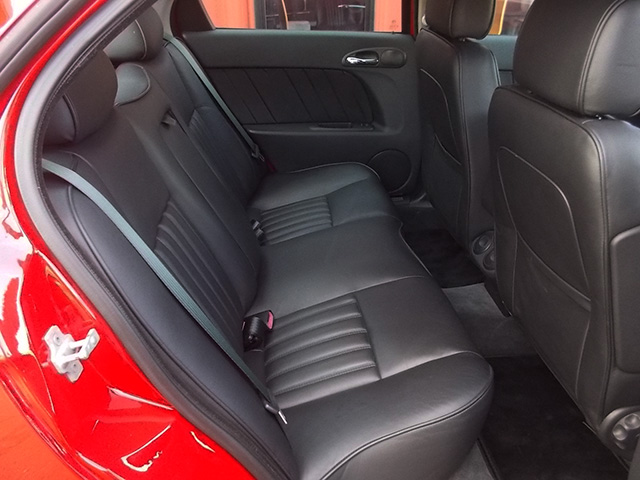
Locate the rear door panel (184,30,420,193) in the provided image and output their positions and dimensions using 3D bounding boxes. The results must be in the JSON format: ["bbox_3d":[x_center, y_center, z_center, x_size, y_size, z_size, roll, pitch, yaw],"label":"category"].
[{"bbox_3d":[-0.038,-0.459,2.090,0.900,0.660,0.110,-3,29,-7],"label":"rear door panel"}]

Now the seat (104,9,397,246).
[{"bbox_3d":[-0.169,-0.358,1.759,0.803,0.846,0.454,-4,29,-6],"label":"seat"}]

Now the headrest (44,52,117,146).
[{"bbox_3d":[-0.444,-0.263,0.899,0.135,0.170,0.280,-7,29,-5],"label":"headrest"}]

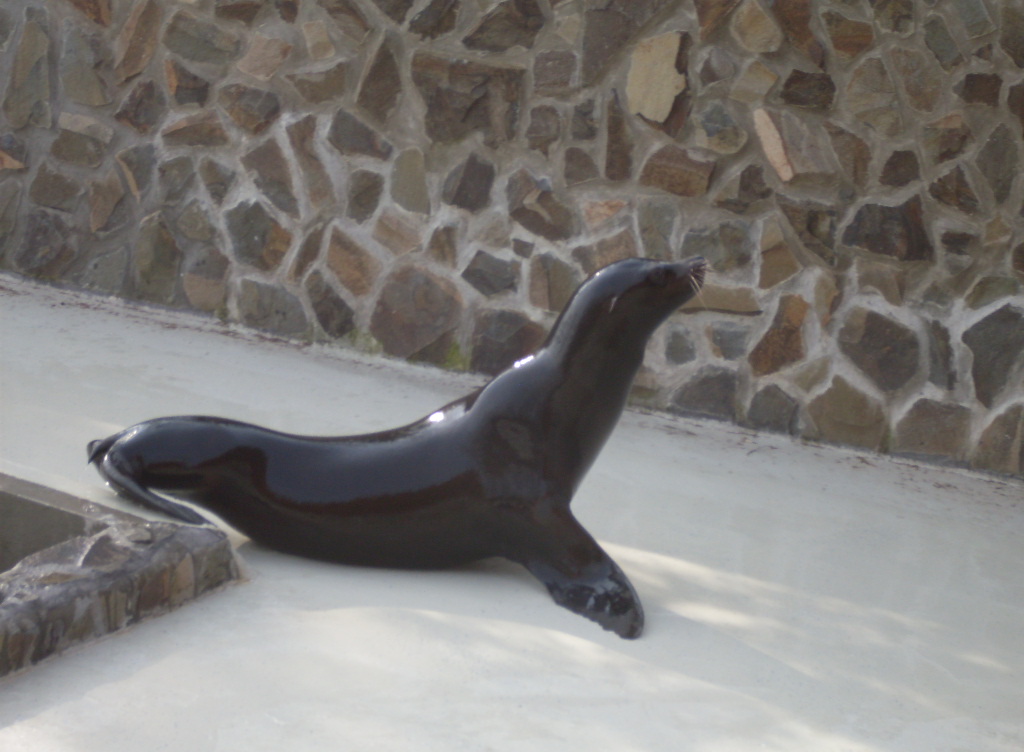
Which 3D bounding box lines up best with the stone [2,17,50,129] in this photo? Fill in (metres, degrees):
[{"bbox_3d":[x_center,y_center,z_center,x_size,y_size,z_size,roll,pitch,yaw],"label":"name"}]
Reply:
[{"bbox_3d":[-1.452,-0.905,10.088,0.155,0.325,0.085,11,19,28],"label":"stone"}]

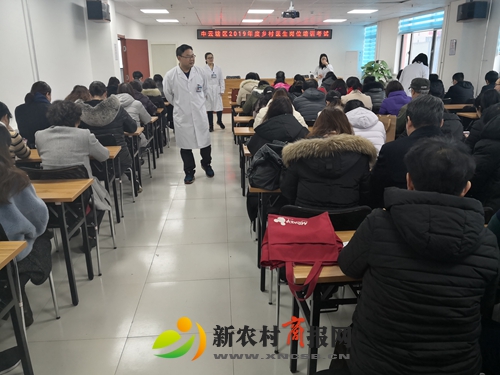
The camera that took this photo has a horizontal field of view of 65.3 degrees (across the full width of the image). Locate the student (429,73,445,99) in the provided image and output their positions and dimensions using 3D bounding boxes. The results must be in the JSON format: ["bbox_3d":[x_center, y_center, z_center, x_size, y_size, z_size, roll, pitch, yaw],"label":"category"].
[{"bbox_3d":[3.730,-1.654,8.032,0.500,1.280,0.750,-2,18,-7],"label":"student"}]

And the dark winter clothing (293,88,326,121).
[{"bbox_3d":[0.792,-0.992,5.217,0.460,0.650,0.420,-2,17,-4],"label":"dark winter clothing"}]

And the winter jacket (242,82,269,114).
[{"bbox_3d":[0.155,-1.260,6.142,0.532,0.690,0.512,-2,18,-4],"label":"winter jacket"}]

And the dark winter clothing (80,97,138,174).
[{"bbox_3d":[-1.485,-0.571,4.159,0.571,0.827,0.552,-2,18,-4],"label":"dark winter clothing"}]

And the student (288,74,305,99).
[{"bbox_3d":[0.915,-1.425,7.237,0.492,1.261,0.709,-2,18,-4],"label":"student"}]

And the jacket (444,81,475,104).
[{"bbox_3d":[3.896,-1.610,7.290,0.560,0.750,0.500,-4,18,-12],"label":"jacket"}]

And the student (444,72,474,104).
[{"bbox_3d":[3.907,-1.478,7.396,0.550,1.335,0.780,-4,18,-12],"label":"student"}]

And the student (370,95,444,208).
[{"bbox_3d":[0.937,0.137,2.373,0.570,1.340,0.800,0,18,-1],"label":"student"}]

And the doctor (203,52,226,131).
[{"bbox_3d":[-0.788,-2.076,8.710,0.522,1.665,0.355,-2,18,-4],"label":"doctor"}]

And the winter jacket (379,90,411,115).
[{"bbox_3d":[1.923,-0.929,5.225,0.520,0.720,0.500,0,18,-1],"label":"winter jacket"}]

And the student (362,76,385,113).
[{"bbox_3d":[1.936,-1.115,6.325,0.500,1.300,0.760,-1,18,-4],"label":"student"}]

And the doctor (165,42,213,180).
[{"bbox_3d":[-0.743,-0.926,5.048,0.600,1.725,0.480,-6,19,-18],"label":"doctor"}]

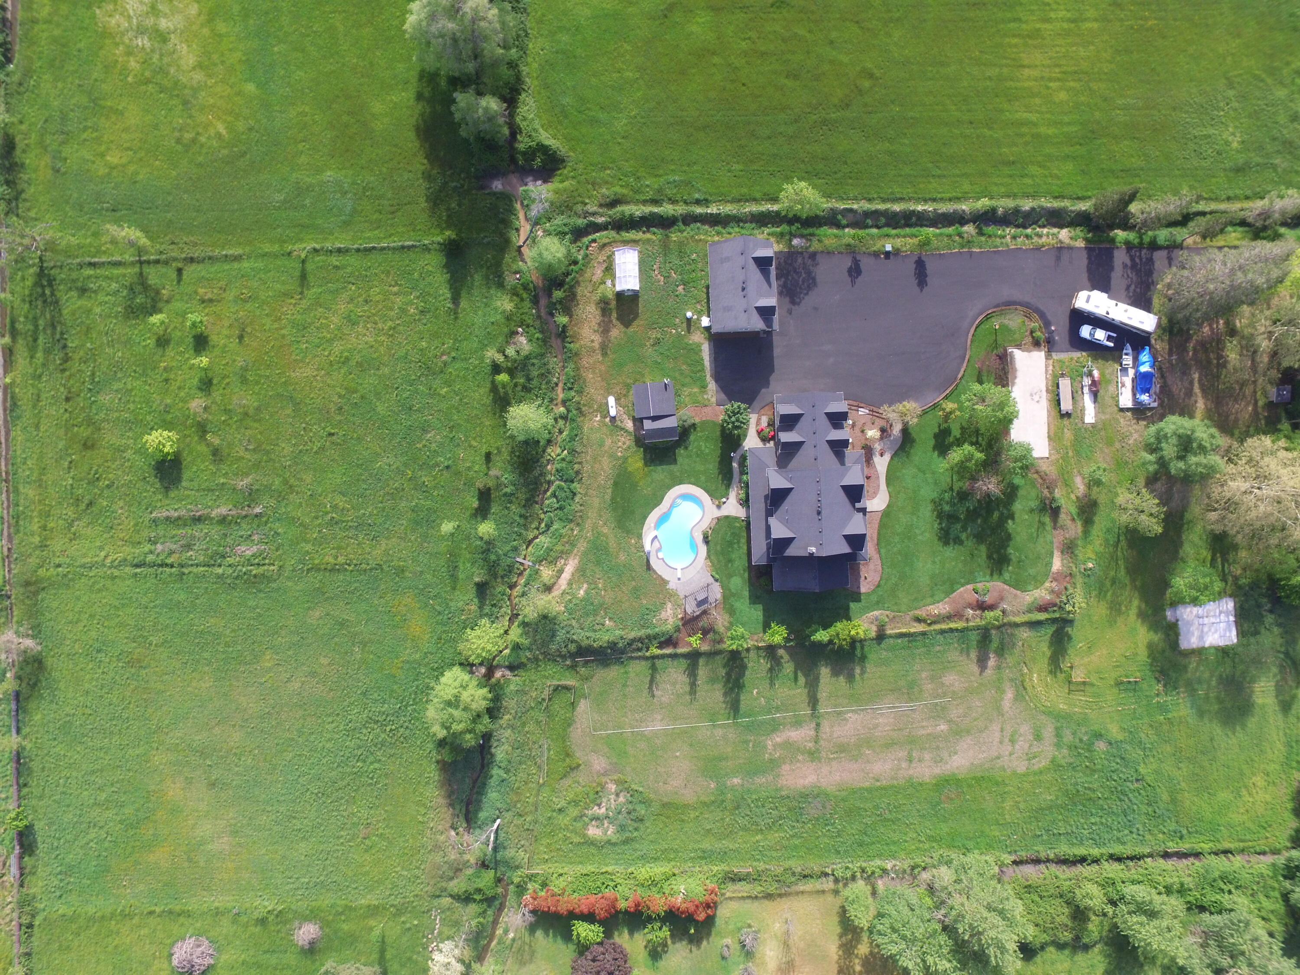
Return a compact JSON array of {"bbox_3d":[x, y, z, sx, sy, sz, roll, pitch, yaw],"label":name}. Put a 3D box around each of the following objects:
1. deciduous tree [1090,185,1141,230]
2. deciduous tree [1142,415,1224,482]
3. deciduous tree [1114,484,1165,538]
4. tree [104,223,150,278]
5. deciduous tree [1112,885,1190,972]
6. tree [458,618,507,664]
[{"bbox_3d":[70.120,-42.040,112.850,4.800,9.300,4.800,0,90,0],"label":"deciduous tree"},{"bbox_3d":[77.810,-5.720,109.920,8.920,11.950,9.120,0,90,0],"label":"deciduous tree"},{"bbox_3d":[72.540,3.440,111.740,6.890,8.410,6.380,0,90,0],"label":"deciduous tree"},{"bbox_3d":[-79.160,-37.380,114.000,5.800,7.000,5.400,0,90,0],"label":"tree"},{"bbox_3d":[74.060,65.140,110.730,9.120,10.640,8.710,0,90,0],"label":"deciduous tree"},{"bbox_3d":[-25.434,23.628,116.100,7.100,7.800,6.800,0,90,0],"label":"tree"}]

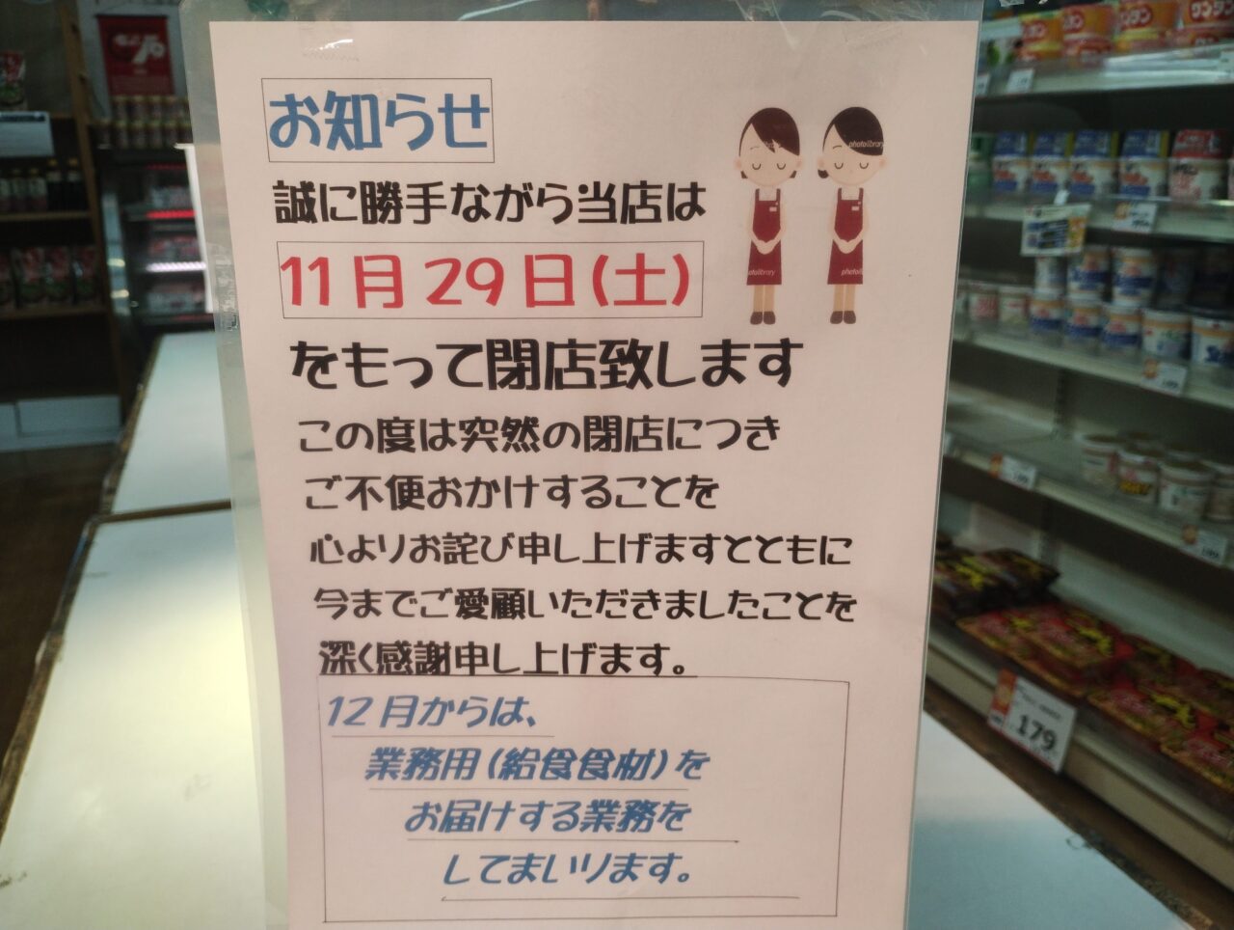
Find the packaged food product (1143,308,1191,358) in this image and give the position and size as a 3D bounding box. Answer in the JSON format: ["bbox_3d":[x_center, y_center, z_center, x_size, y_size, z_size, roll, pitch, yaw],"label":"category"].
[{"bbox_3d":[1.053,-0.239,1.921,0.096,0.107,0.096,-8,19,-22],"label":"packaged food product"}]

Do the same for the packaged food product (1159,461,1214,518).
[{"bbox_3d":[1.102,0.055,1.949,0.091,0.100,0.091,-17,24,-41],"label":"packaged food product"}]

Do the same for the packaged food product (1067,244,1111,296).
[{"bbox_3d":[0.972,-0.399,2.068,0.096,0.107,0.096,-8,19,-22],"label":"packaged food product"}]

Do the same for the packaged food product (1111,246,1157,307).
[{"bbox_3d":[1.009,-0.367,1.950,0.094,0.107,0.094,-8,19,-24],"label":"packaged food product"}]

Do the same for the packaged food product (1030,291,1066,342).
[{"bbox_3d":[0.939,-0.318,2.174,0.096,0.107,0.096,-8,19,-22],"label":"packaged food product"}]

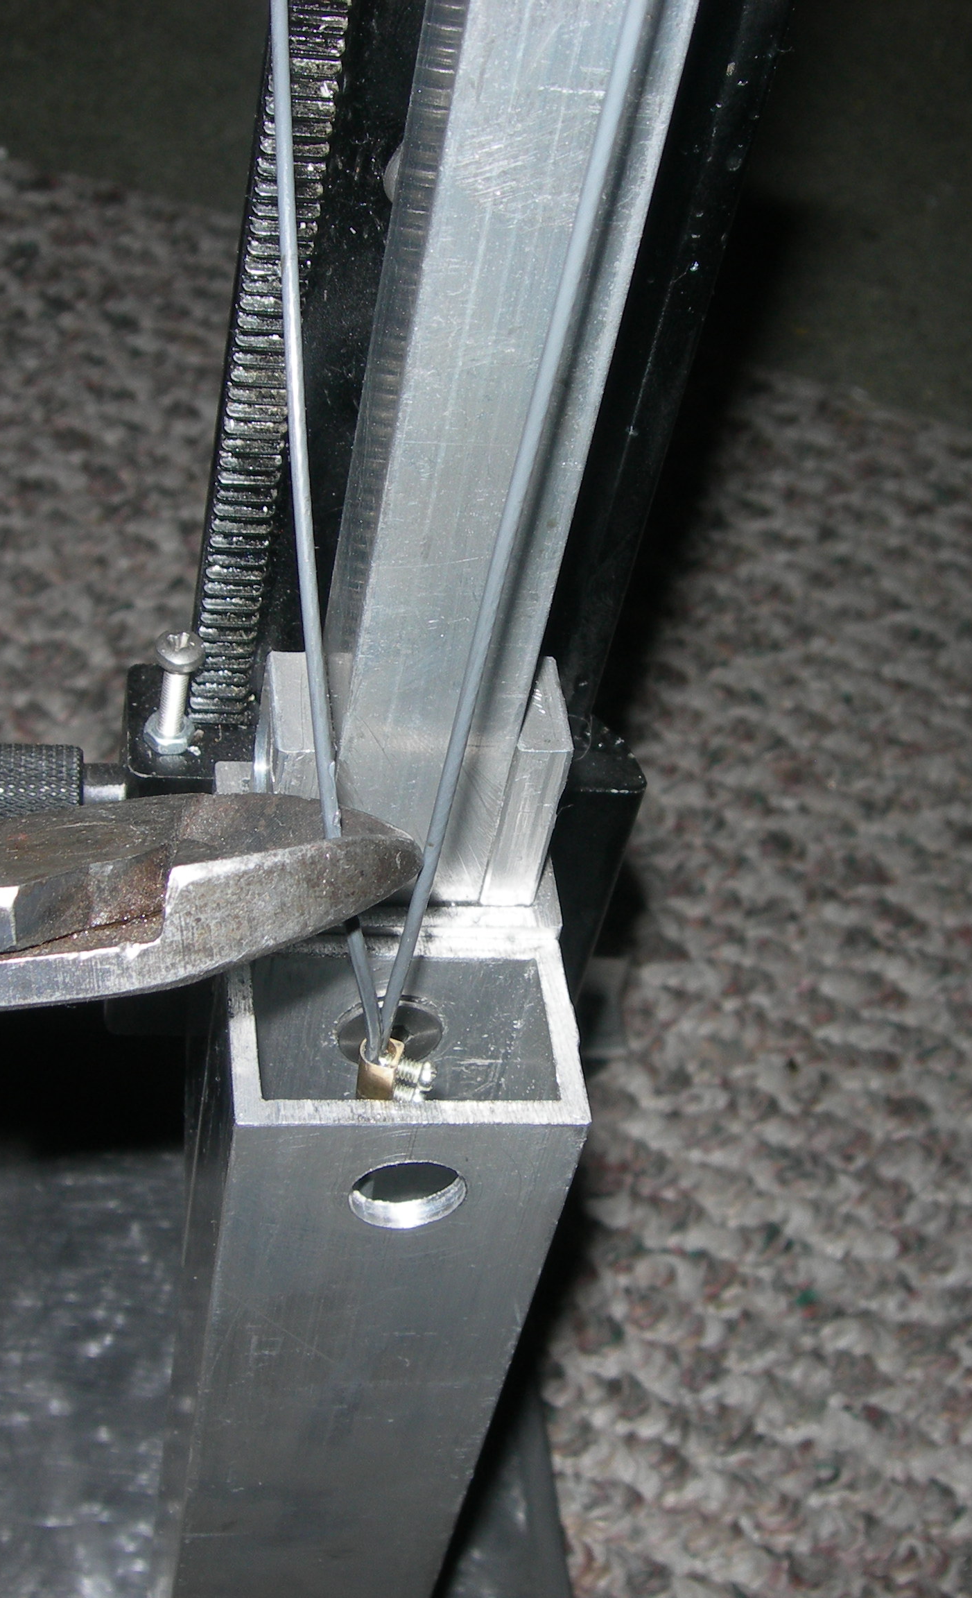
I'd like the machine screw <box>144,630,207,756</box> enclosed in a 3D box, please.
[{"bbox_3d":[-0.036,-0.013,0.270,0.006,0.017,0.006,3,48,-12],"label":"machine screw"}]

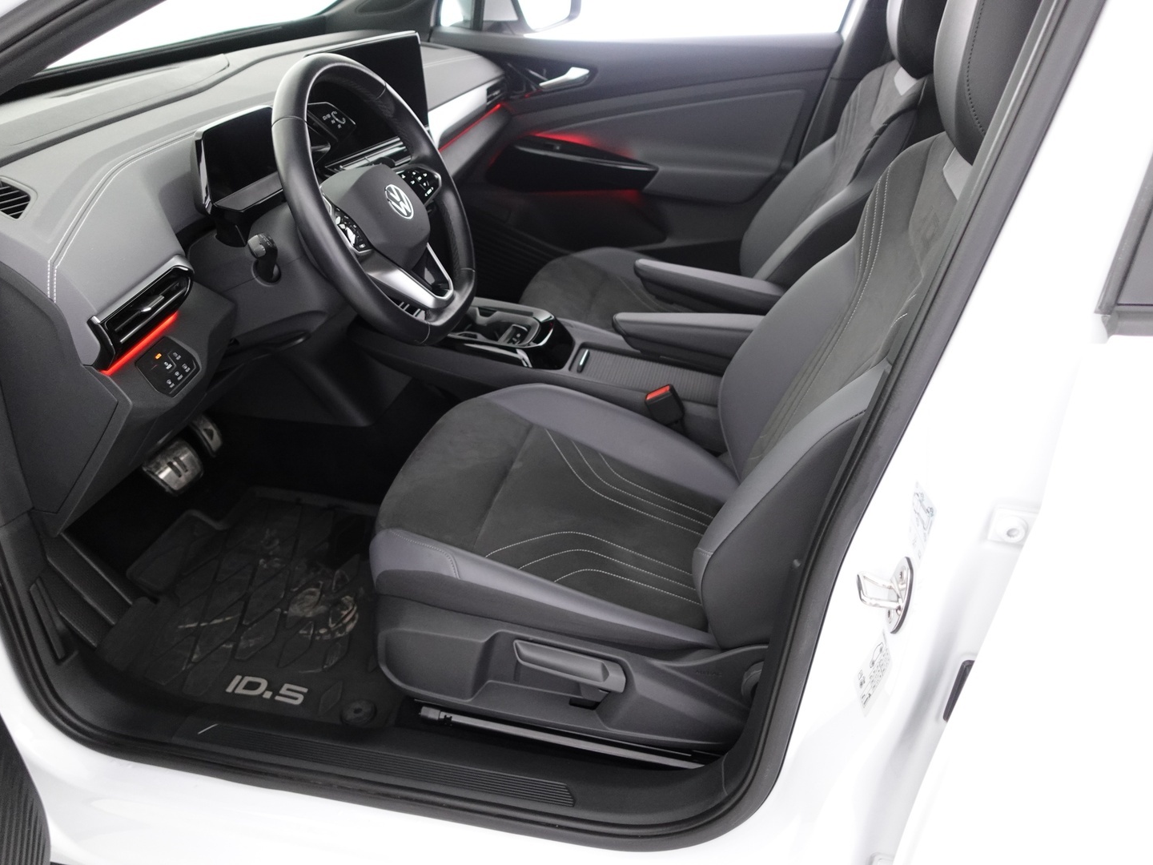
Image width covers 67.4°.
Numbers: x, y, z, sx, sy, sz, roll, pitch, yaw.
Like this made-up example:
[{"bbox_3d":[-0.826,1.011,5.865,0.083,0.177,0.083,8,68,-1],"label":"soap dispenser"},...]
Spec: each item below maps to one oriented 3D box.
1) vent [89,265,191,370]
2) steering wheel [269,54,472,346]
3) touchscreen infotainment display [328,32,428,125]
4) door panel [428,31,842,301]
[{"bbox_3d":[-0.472,-0.125,0.943,0.048,0.064,0.168,2,31,5],"label":"vent"},{"bbox_3d":[-0.254,-0.291,1.099,0.085,0.362,0.371,-17,25,23],"label":"steering wheel"},{"bbox_3d":[-0.338,-0.546,1.405,0.025,0.165,0.290,9,32,22],"label":"touchscreen infotainment display"},{"bbox_3d":[0.108,-0.631,2.093,0.950,0.630,0.130,6,32,11],"label":"door panel"}]

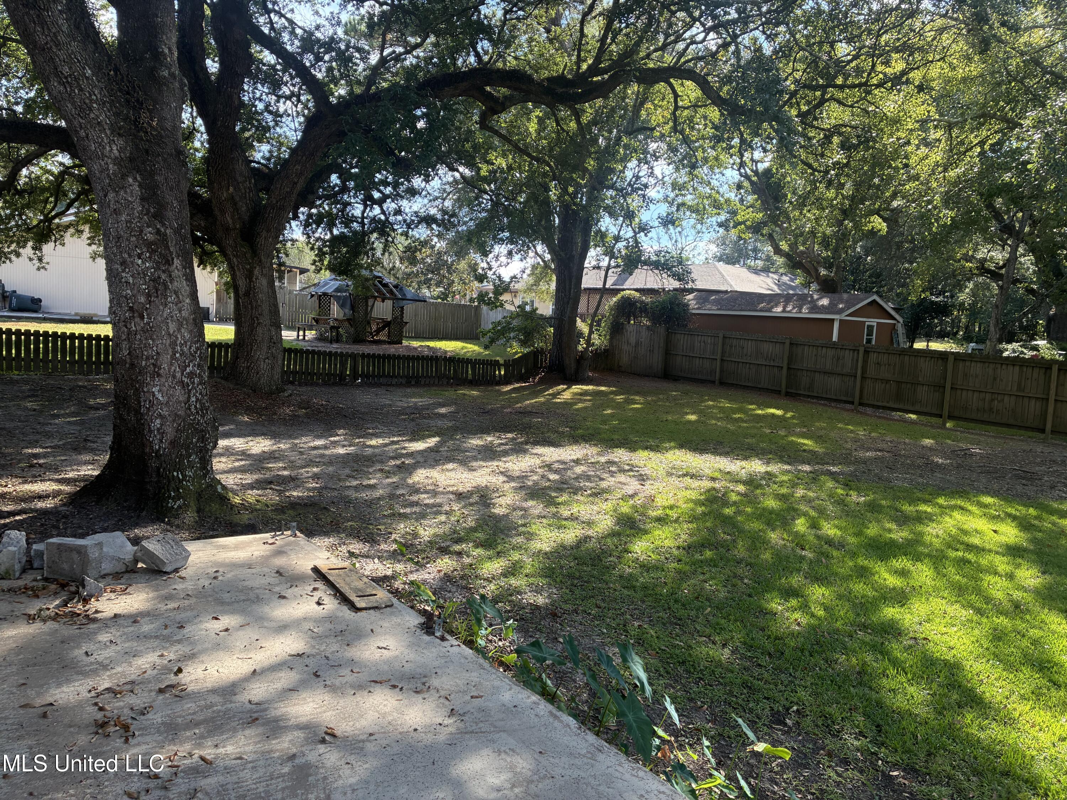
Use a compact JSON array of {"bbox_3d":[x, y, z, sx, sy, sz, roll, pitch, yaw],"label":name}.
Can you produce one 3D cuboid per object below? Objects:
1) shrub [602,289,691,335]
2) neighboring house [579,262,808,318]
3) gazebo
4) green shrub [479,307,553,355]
[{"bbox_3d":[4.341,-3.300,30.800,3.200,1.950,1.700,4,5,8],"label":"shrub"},{"bbox_3d":[9.416,-5.264,44.574,11.000,4.150,11.000,-2,7,-44],"label":"neighboring house"},{"bbox_3d":[-6.902,-3.762,32.362,3.750,2.820,3.750,8,7,38],"label":"gazebo"},{"bbox_3d":[-0.662,-2.600,30.300,2.700,1.850,2.000,3,5,-1],"label":"green shrub"}]

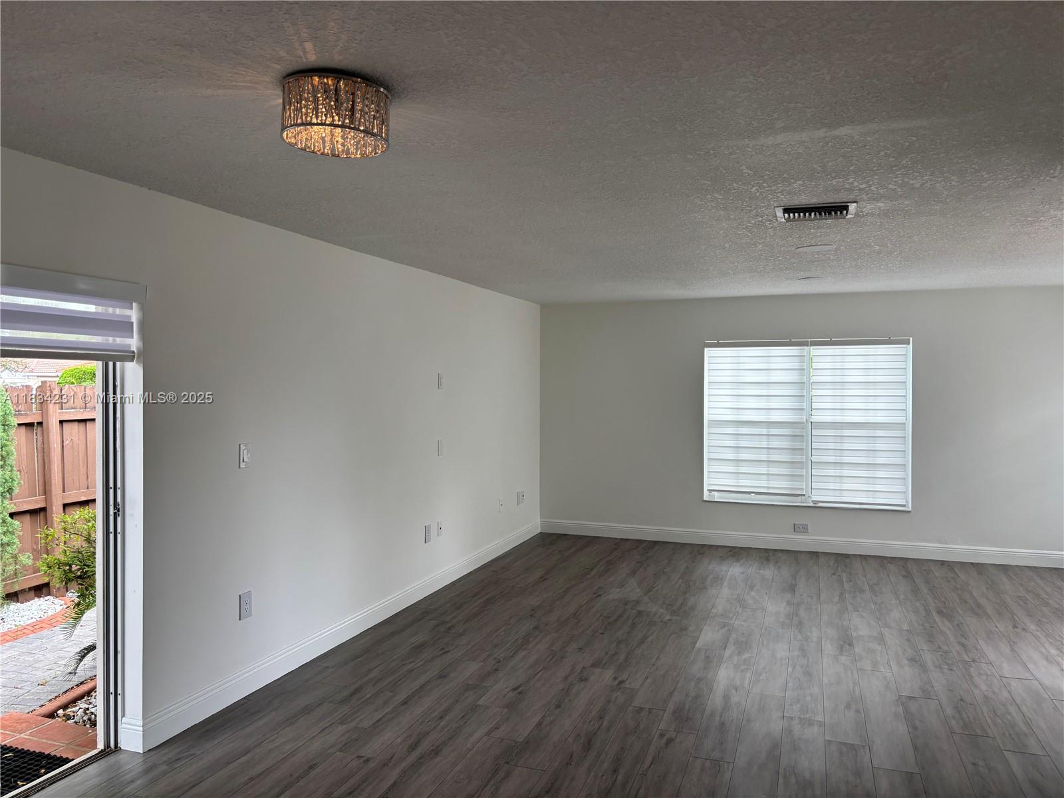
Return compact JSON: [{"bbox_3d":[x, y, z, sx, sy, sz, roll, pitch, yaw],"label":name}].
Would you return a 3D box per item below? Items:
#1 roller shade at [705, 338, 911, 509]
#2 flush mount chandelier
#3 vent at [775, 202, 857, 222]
[{"bbox_3d":[2.608,0.228,7.657,1.860,1.570,0.080,1,1,19],"label":"roller shade"},{"bbox_3d":[-0.556,-0.802,2.261,0.300,0.148,0.300,0,1,0],"label":"flush mount chandelier"},{"bbox_3d":[1.390,-0.906,3.914,0.360,0.025,0.360,1,1,19],"label":"vent"}]

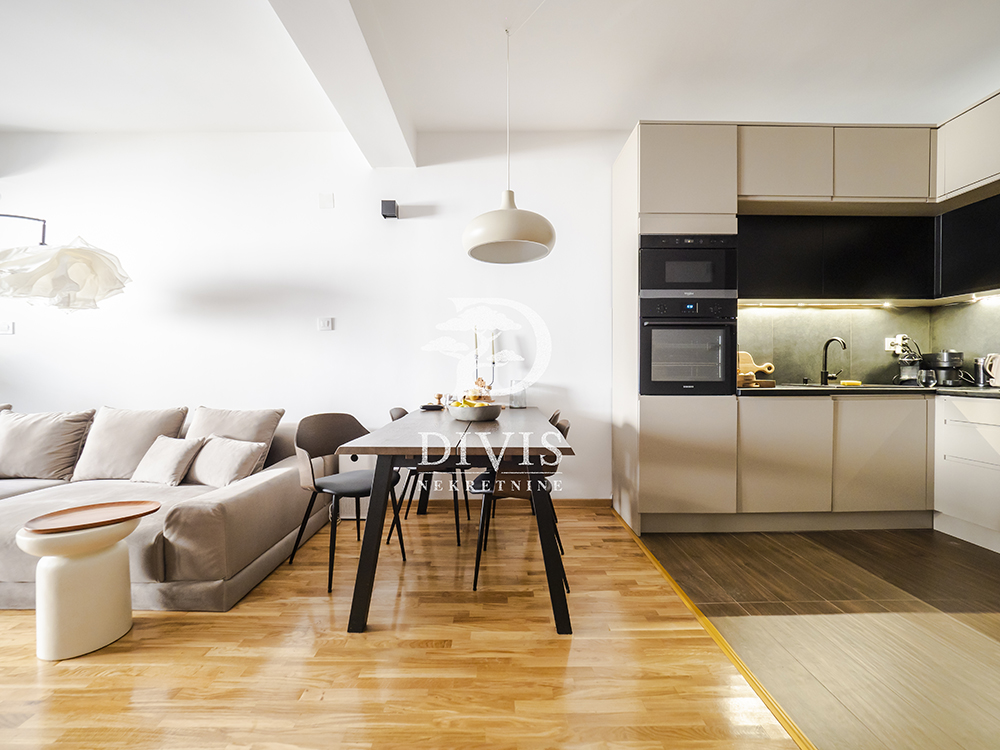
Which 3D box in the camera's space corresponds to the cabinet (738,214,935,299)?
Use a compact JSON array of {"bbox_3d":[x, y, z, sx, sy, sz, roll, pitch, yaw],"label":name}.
[{"bbox_3d":[2.197,-0.792,2.875,1.492,0.558,0.306,0,1,-1],"label":"cabinet"}]

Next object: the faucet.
[{"bbox_3d":[2.389,-0.093,2.845,0.125,0.344,0.205,0,1,-1],"label":"faucet"}]

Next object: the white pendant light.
[{"bbox_3d":[0.044,-1.212,2.111,0.490,1.153,0.490,0,1,-1],"label":"white pendant light"}]

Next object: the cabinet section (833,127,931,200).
[{"bbox_3d":[2.352,-1.304,2.761,0.601,0.468,0.530,0,1,-1],"label":"cabinet section"}]

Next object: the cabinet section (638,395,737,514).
[{"bbox_3d":[1.133,0.481,2.723,0.600,0.720,0.550,0,0,-2],"label":"cabinet section"}]

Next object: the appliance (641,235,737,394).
[{"bbox_3d":[1.133,-0.363,2.718,0.597,0.981,0.540,0,0,-2],"label":"appliance"}]

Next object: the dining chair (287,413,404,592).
[{"bbox_3d":[-0.795,0.589,2.105,0.510,0.770,0.480,0,0,41],"label":"dining chair"}]

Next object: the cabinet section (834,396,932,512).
[{"bbox_3d":[2.357,0.488,2.778,0.601,0.716,0.530,0,1,-1],"label":"cabinet section"}]

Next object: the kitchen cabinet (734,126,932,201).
[{"bbox_3d":[2.052,-1.303,2.755,1.201,0.468,0.530,0,1,-1],"label":"kitchen cabinet"}]

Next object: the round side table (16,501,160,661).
[{"bbox_3d":[-1.530,0.749,1.515,0.370,0.450,0.370,0,0,0],"label":"round side table"}]

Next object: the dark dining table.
[{"bbox_3d":[-0.148,0.621,2.215,0.870,0.745,1.600,0,0,0],"label":"dark dining table"}]

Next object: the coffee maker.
[{"bbox_3d":[3.000,-0.042,2.750,0.180,0.240,0.250,0,0,36],"label":"coffee maker"}]

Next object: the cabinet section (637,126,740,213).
[{"bbox_3d":[1.133,-1.244,2.723,0.600,0.557,0.550,0,0,-2],"label":"cabinet section"}]

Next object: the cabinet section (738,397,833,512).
[{"bbox_3d":[1.757,0.489,2.765,0.600,0.716,0.530,0,1,-1],"label":"cabinet section"}]

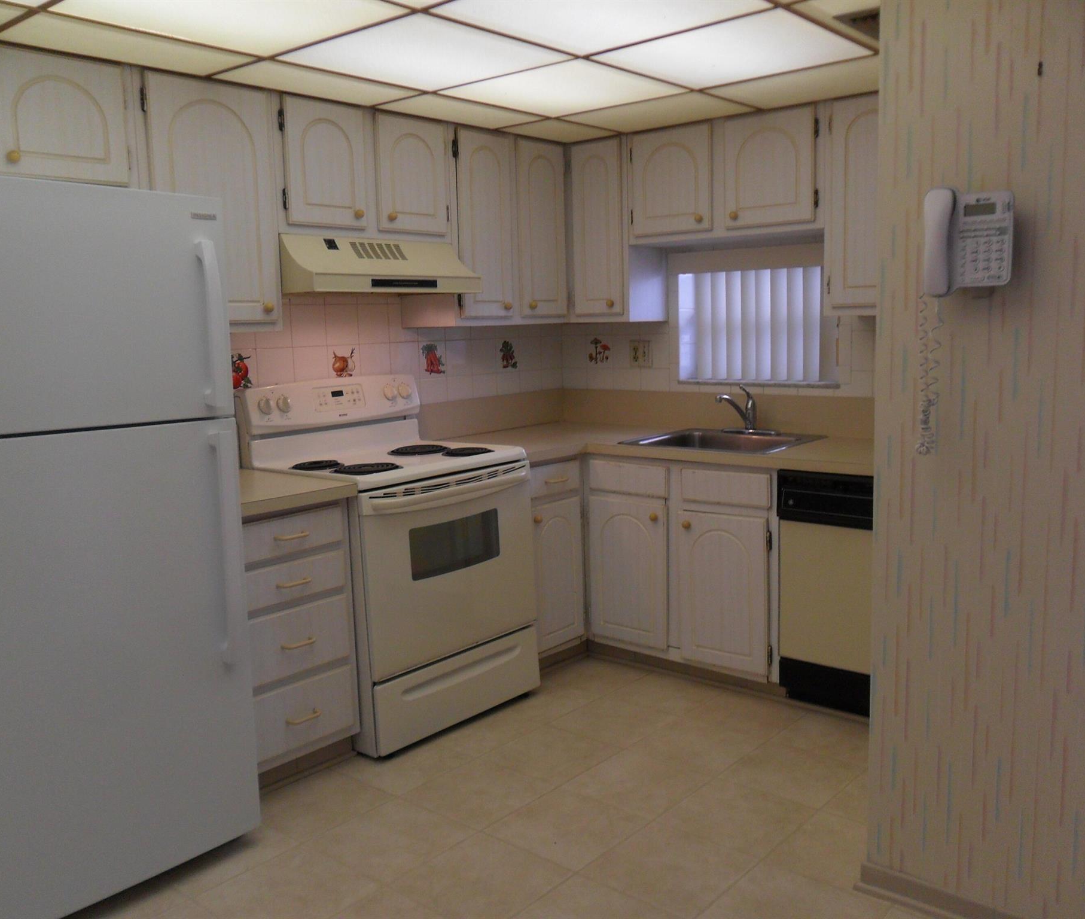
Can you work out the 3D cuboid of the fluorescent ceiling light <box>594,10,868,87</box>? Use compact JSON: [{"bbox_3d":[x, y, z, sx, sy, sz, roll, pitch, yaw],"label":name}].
[{"bbox_3d":[0.528,-1.137,2.665,0.574,0.030,0.572,5,11,40],"label":"fluorescent ceiling light"}]

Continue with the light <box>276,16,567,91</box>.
[{"bbox_3d":[-0.315,-1.102,2.605,0.587,0.030,0.583,5,11,40],"label":"light"}]

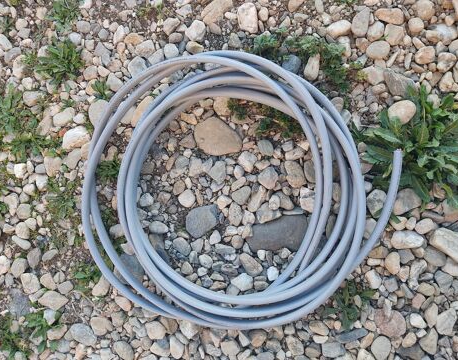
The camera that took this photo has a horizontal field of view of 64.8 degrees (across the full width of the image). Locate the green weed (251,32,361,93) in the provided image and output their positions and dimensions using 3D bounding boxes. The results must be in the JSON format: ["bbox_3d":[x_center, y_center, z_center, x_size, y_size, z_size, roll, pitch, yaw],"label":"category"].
[{"bbox_3d":[0.244,-0.380,1.164,0.375,0.060,0.216,0,76,0],"label":"green weed"}]

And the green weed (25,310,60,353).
[{"bbox_3d":[-0.504,0.409,0.977,0.075,0.040,0.114,0,76,0],"label":"green weed"}]

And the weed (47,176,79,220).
[{"bbox_3d":[-0.492,0.054,1.068,0.086,0.035,0.143,0,76,0],"label":"weed"}]

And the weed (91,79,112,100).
[{"bbox_3d":[-0.408,-0.290,1.154,0.057,0.035,0.074,0,76,0],"label":"weed"}]

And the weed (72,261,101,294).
[{"bbox_3d":[-0.400,0.271,1.014,0.076,0.035,0.096,0,76,0],"label":"weed"}]

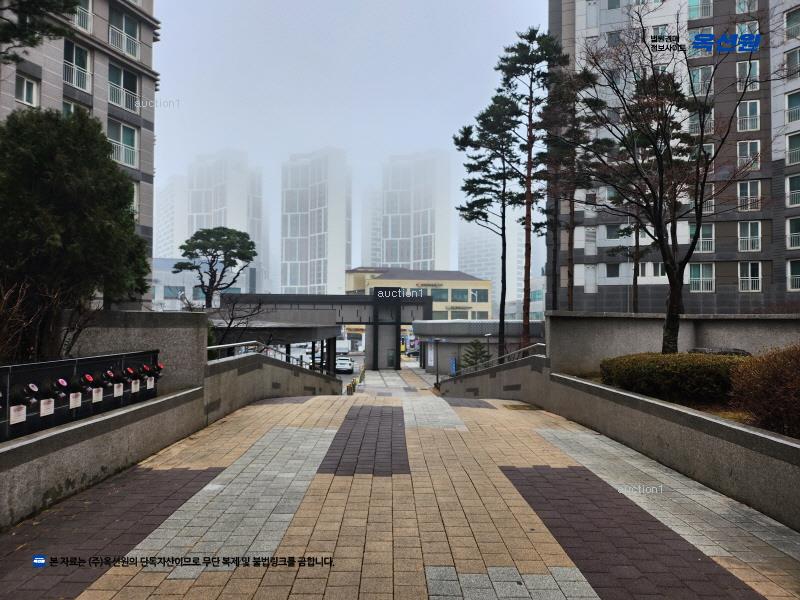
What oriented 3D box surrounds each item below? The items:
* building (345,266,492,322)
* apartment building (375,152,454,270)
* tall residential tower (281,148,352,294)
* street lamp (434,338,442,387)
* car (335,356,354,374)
[{"bbox_3d":[2.800,1.800,94.000,23.500,13.400,13.500,0,-2,-6],"label":"building"},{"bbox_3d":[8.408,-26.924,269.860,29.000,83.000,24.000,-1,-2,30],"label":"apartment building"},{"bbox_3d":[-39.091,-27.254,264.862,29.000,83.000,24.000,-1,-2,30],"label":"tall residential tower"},{"bbox_3d":[2.944,4.831,42.582,0.580,3.750,0.580,0,-2,0],"label":"street lamp"},{"bbox_3d":[-5.676,6.458,56.041,1.820,1.560,4.400,0,-2,-5],"label":"car"}]

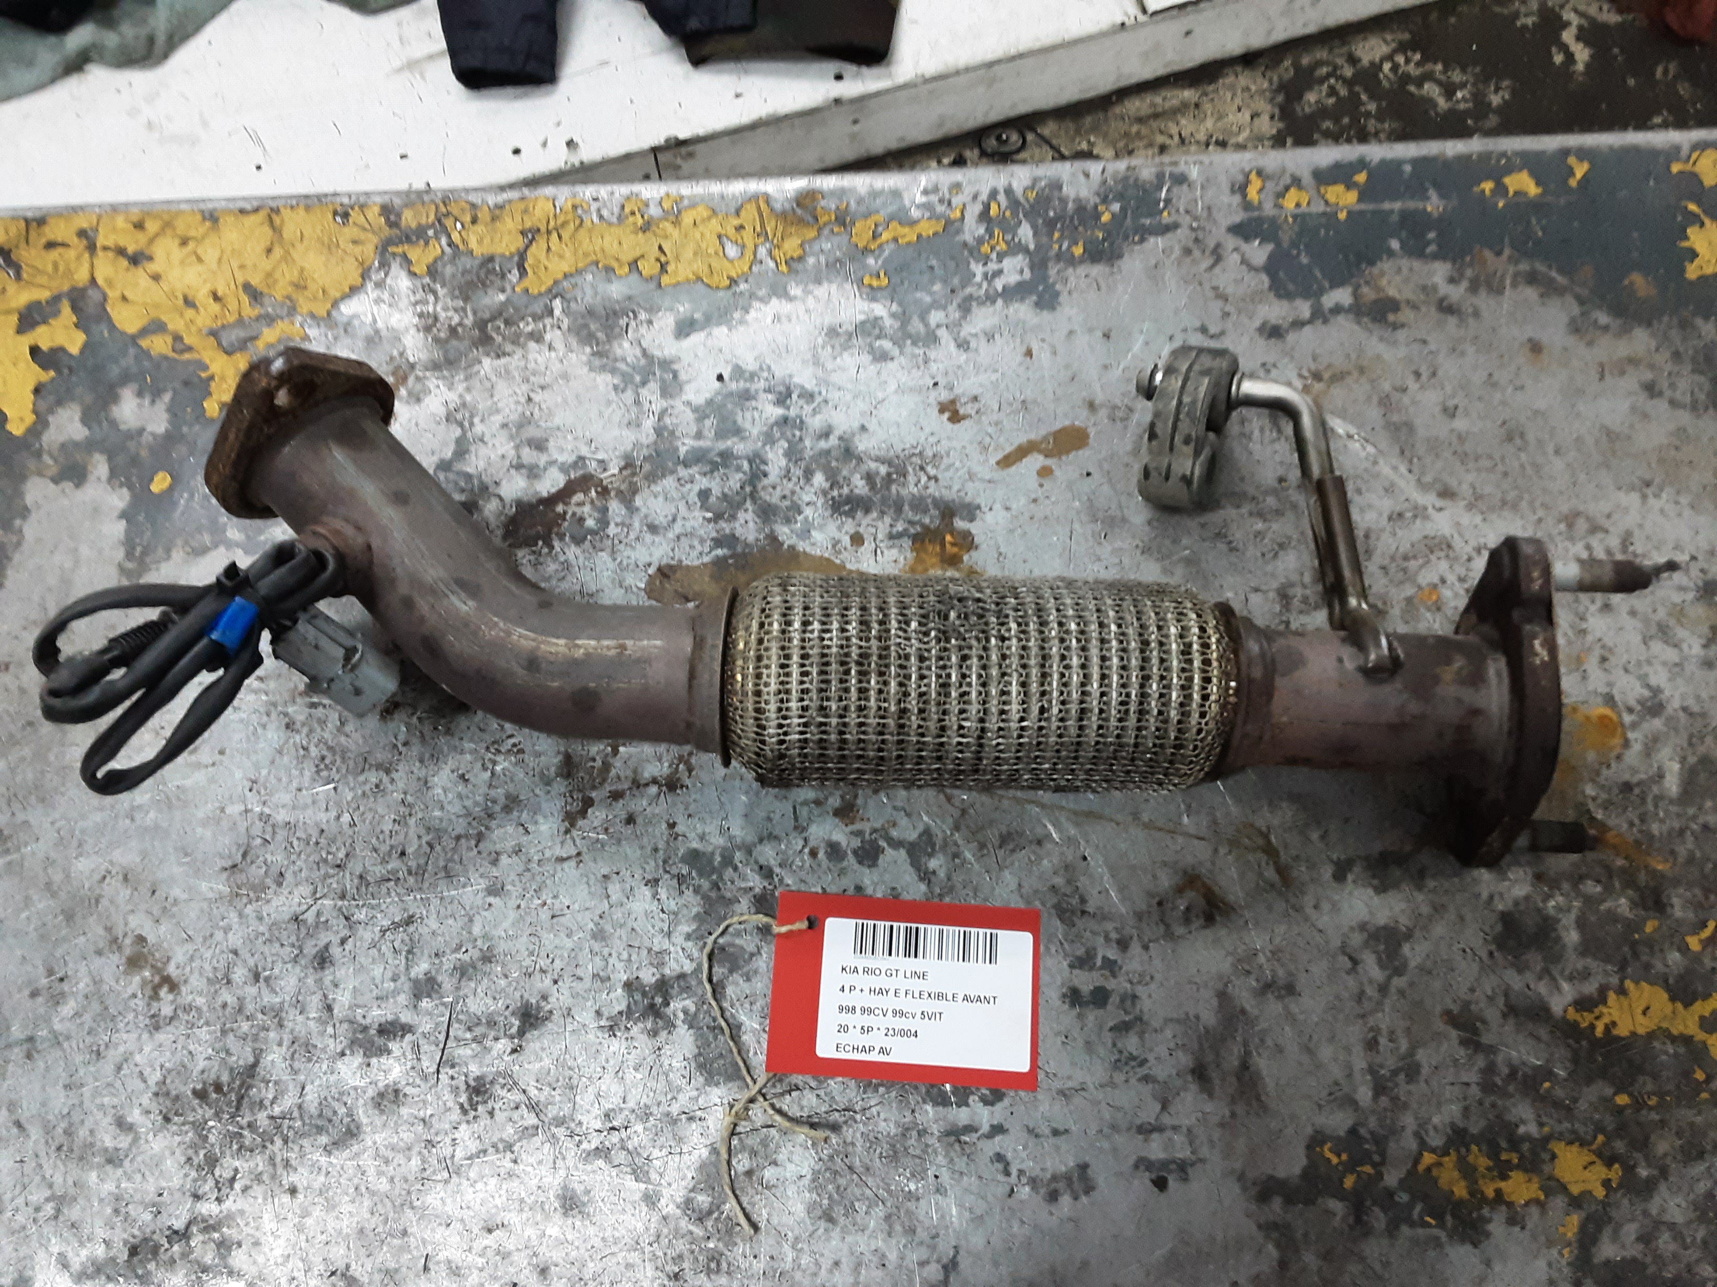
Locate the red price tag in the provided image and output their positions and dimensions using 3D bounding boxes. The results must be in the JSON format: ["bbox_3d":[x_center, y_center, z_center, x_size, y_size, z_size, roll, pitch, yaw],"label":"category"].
[{"bbox_3d":[0.018,0.131,0.507,0.102,0.002,0.067,4,71,0],"label":"red price tag"}]

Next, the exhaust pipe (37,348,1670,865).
[{"bbox_3d":[-0.002,-0.028,0.510,0.593,0.097,0.202,1,71,-1],"label":"exhaust pipe"}]

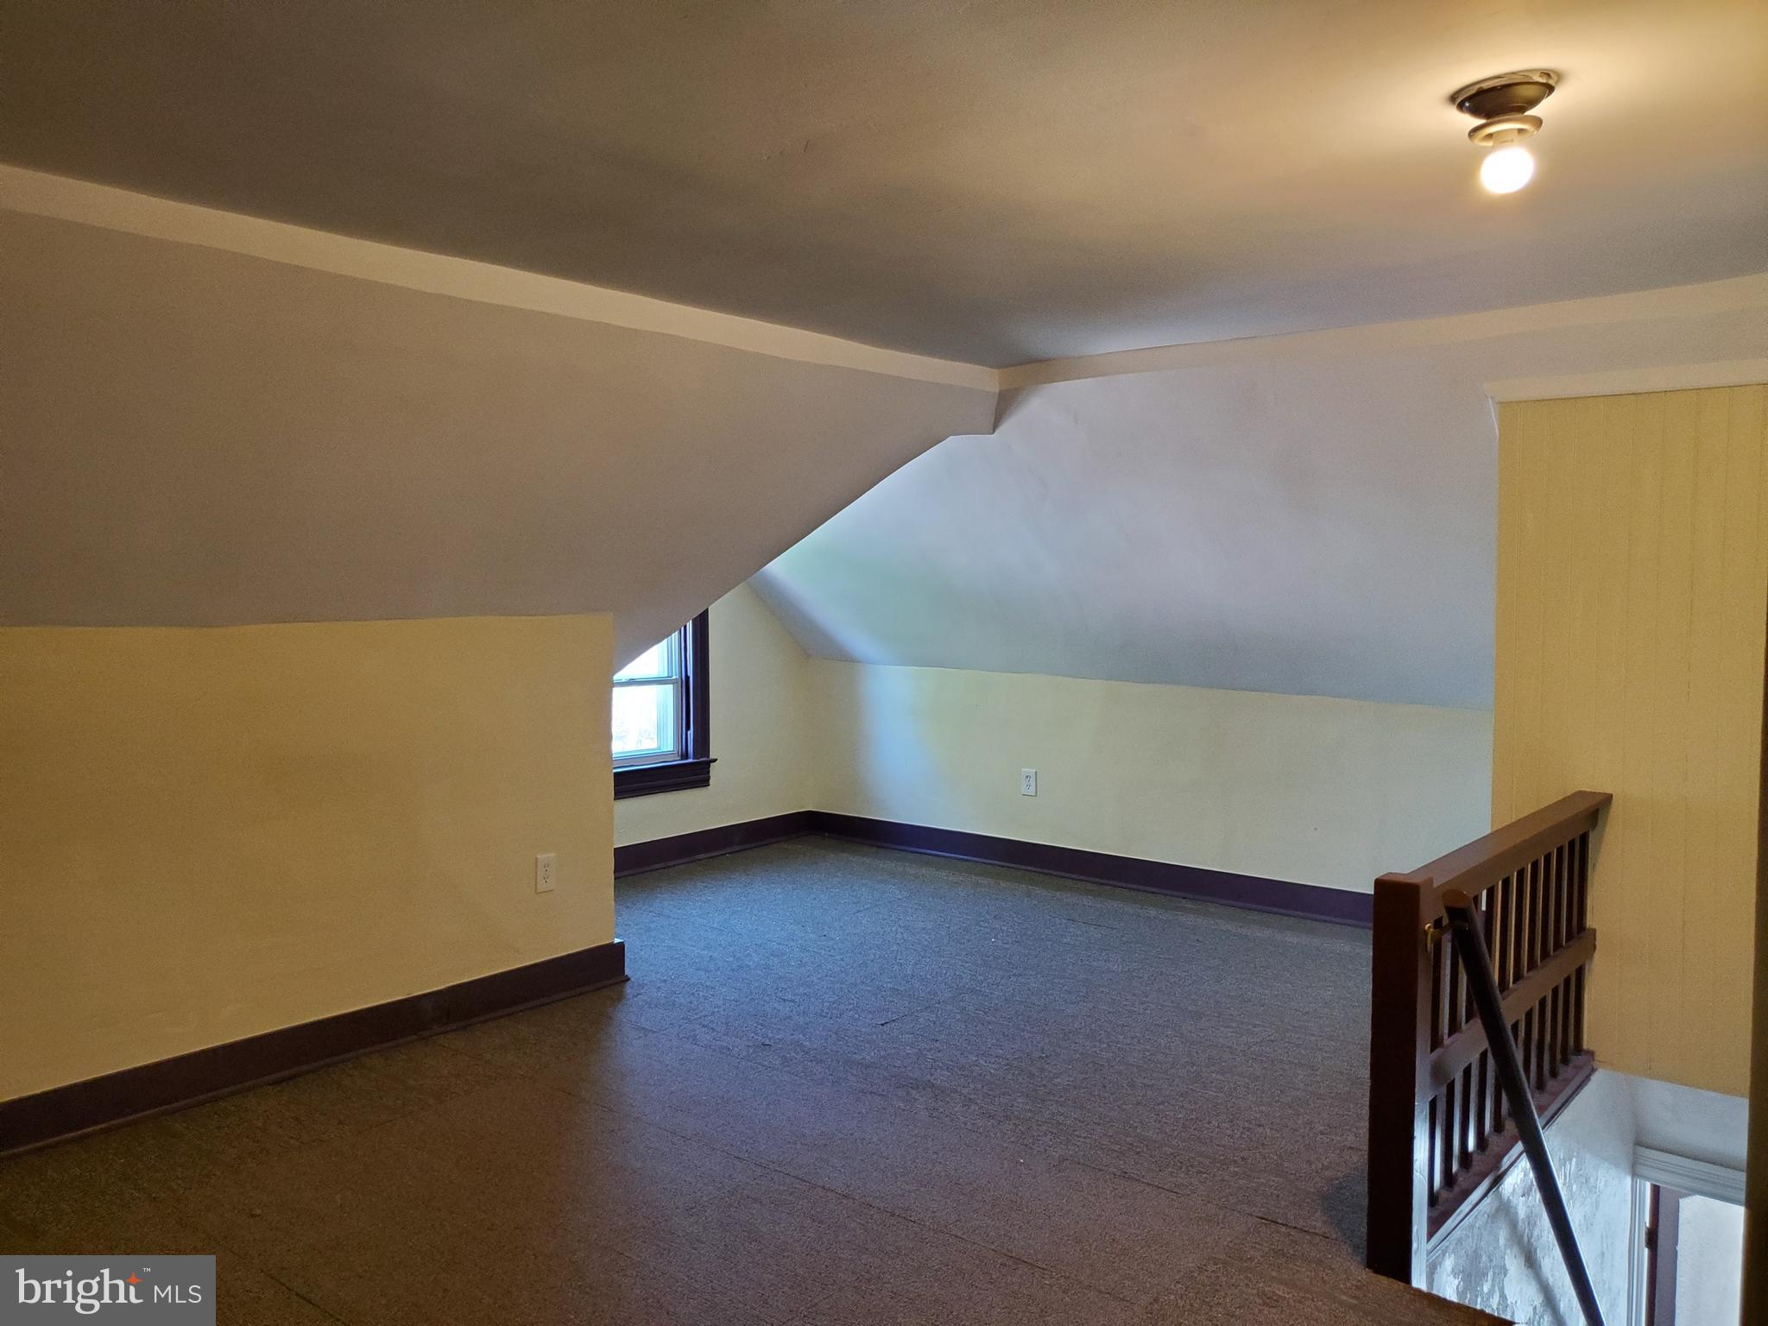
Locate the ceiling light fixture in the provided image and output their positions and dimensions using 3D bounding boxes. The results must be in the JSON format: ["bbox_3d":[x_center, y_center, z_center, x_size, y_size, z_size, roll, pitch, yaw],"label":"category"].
[{"bbox_3d":[0.871,-0.735,1.868,0.138,0.142,0.138,3,5,41],"label":"ceiling light fixture"}]

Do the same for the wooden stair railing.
[{"bbox_3d":[1.412,0.756,3.018,0.092,0.766,1.399,3,5,41],"label":"wooden stair railing"}]

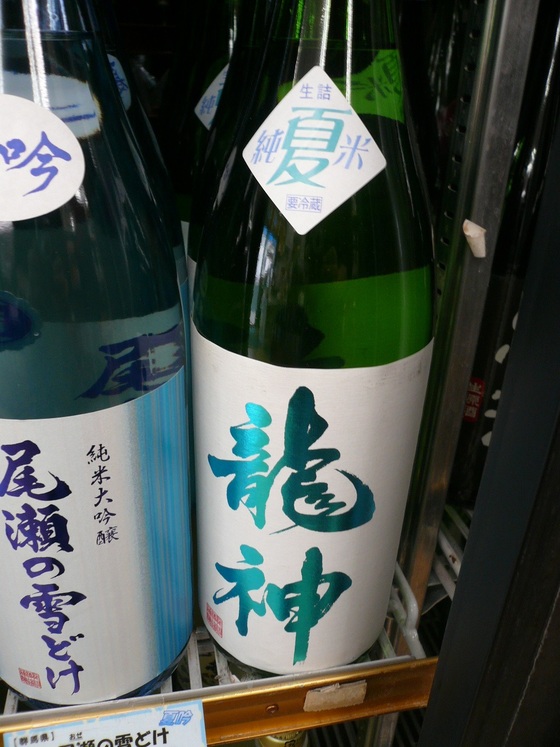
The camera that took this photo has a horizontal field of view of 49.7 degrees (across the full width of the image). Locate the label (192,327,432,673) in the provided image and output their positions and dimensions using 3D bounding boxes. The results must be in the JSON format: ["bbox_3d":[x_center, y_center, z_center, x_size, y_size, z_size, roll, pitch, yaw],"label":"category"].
[{"bbox_3d":[0.006,0.059,0.283,0.105,0.170,0.061,8,28,11],"label":"label"}]

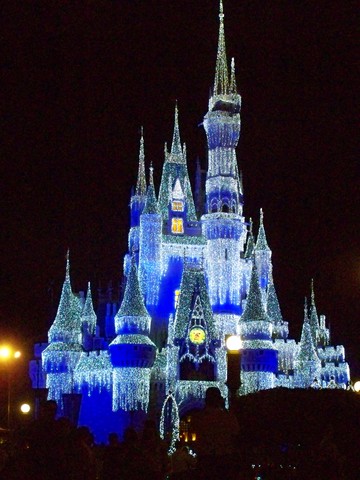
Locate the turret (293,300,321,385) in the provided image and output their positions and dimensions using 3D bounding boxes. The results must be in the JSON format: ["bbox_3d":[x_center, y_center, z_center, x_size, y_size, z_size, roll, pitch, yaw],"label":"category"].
[{"bbox_3d":[11.868,9.909,94.227,2.420,9.240,2.420,1,-13,-6],"label":"turret"}]

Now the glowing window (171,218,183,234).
[{"bbox_3d":[-0.337,-1.403,105.097,1.190,1.600,0.250,1,-13,-6],"label":"glowing window"}]

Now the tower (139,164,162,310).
[{"bbox_3d":[-3.025,-0.334,103.819,2.360,15.490,2.360,1,-13,-6],"label":"tower"}]

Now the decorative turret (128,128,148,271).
[{"bbox_3d":[-4.533,-4.667,112.000,2.186,15.931,2.186,1,-11,-8],"label":"decorative turret"}]

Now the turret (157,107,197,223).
[{"bbox_3d":[-0.300,-8.337,111.000,3.658,12.251,3.658,1,-11,-8],"label":"turret"}]

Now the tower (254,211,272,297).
[{"bbox_3d":[8.787,1.268,106.525,1.890,9.490,1.890,1,-13,-6],"label":"tower"}]

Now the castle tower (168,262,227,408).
[{"bbox_3d":[1.499,9.356,97.000,4.964,13.663,4.964,1,-11,-8],"label":"castle tower"}]

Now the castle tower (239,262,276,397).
[{"bbox_3d":[7.507,8.464,98.000,3.445,12.728,3.445,1,-11,-8],"label":"castle tower"}]

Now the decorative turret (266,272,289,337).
[{"bbox_3d":[9.406,6.277,98.160,2.230,6.770,2.230,1,-13,-6],"label":"decorative turret"}]

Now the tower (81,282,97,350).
[{"bbox_3d":[-9.074,7.483,101.000,1.584,6.543,1.584,1,-11,-8],"label":"tower"}]

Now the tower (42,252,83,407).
[{"bbox_3d":[-10.979,8.366,96.000,3.724,14.569,3.724,1,-11,-8],"label":"tower"}]

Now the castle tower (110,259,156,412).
[{"bbox_3d":[-4.265,8.843,91.395,4.290,15.050,4.290,1,-13,-6],"label":"castle tower"}]

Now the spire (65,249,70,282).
[{"bbox_3d":[-10.644,2.436,95.980,0.620,3.240,0.620,1,-13,-6],"label":"spire"}]

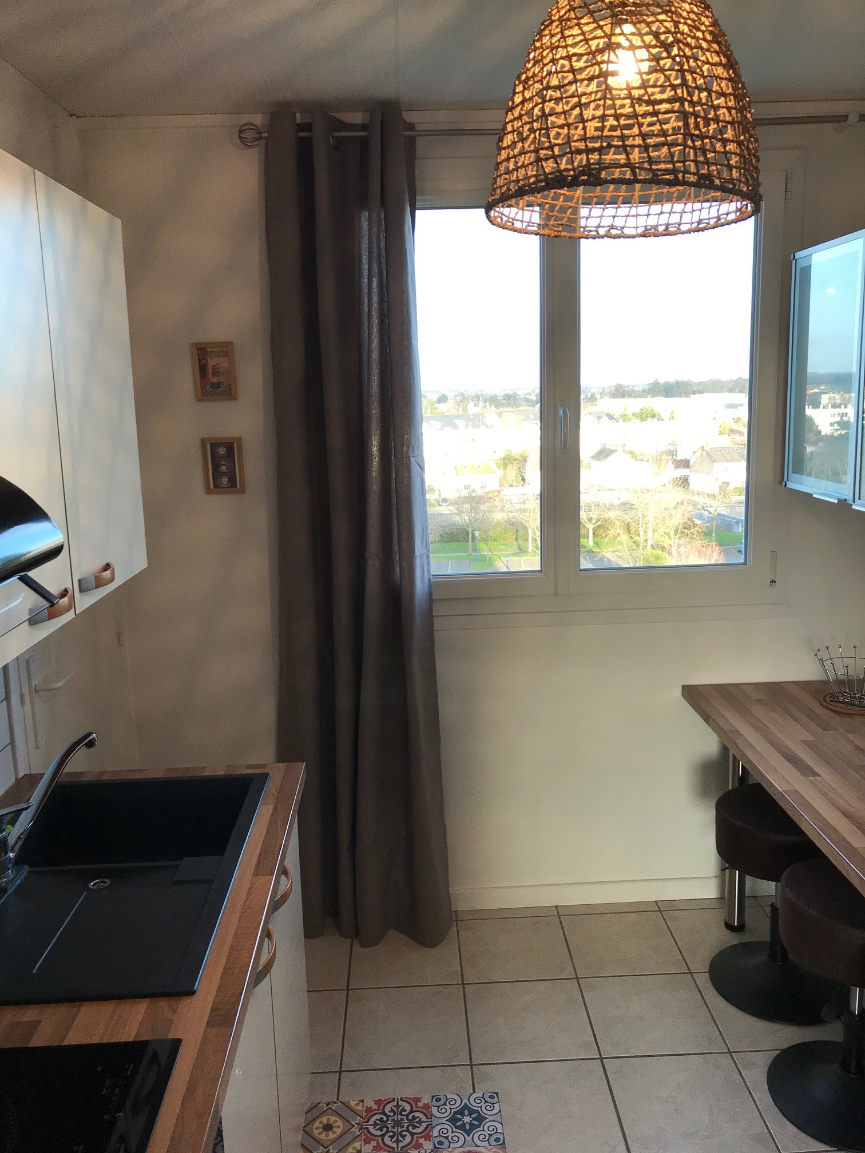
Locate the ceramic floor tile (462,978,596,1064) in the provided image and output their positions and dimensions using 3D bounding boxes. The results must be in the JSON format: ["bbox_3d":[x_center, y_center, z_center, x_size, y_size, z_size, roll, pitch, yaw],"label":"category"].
[{"bbox_3d":[0.263,1.218,2.561,0.331,0.010,0.331,-2,11,-1],"label":"ceramic floor tile"}]

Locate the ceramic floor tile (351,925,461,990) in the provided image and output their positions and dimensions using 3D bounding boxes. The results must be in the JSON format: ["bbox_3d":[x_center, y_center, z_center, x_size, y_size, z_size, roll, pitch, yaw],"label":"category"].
[{"bbox_3d":[-0.083,1.170,2.884,0.332,0.010,0.331,-2,11,-1],"label":"ceramic floor tile"}]

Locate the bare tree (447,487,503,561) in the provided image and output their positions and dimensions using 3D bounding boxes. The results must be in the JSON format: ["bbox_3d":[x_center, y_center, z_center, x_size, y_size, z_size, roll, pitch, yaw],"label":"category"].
[{"bbox_3d":[4.586,-5.962,104.243,5.679,7.916,5.395,-2,11,-1],"label":"bare tree"}]

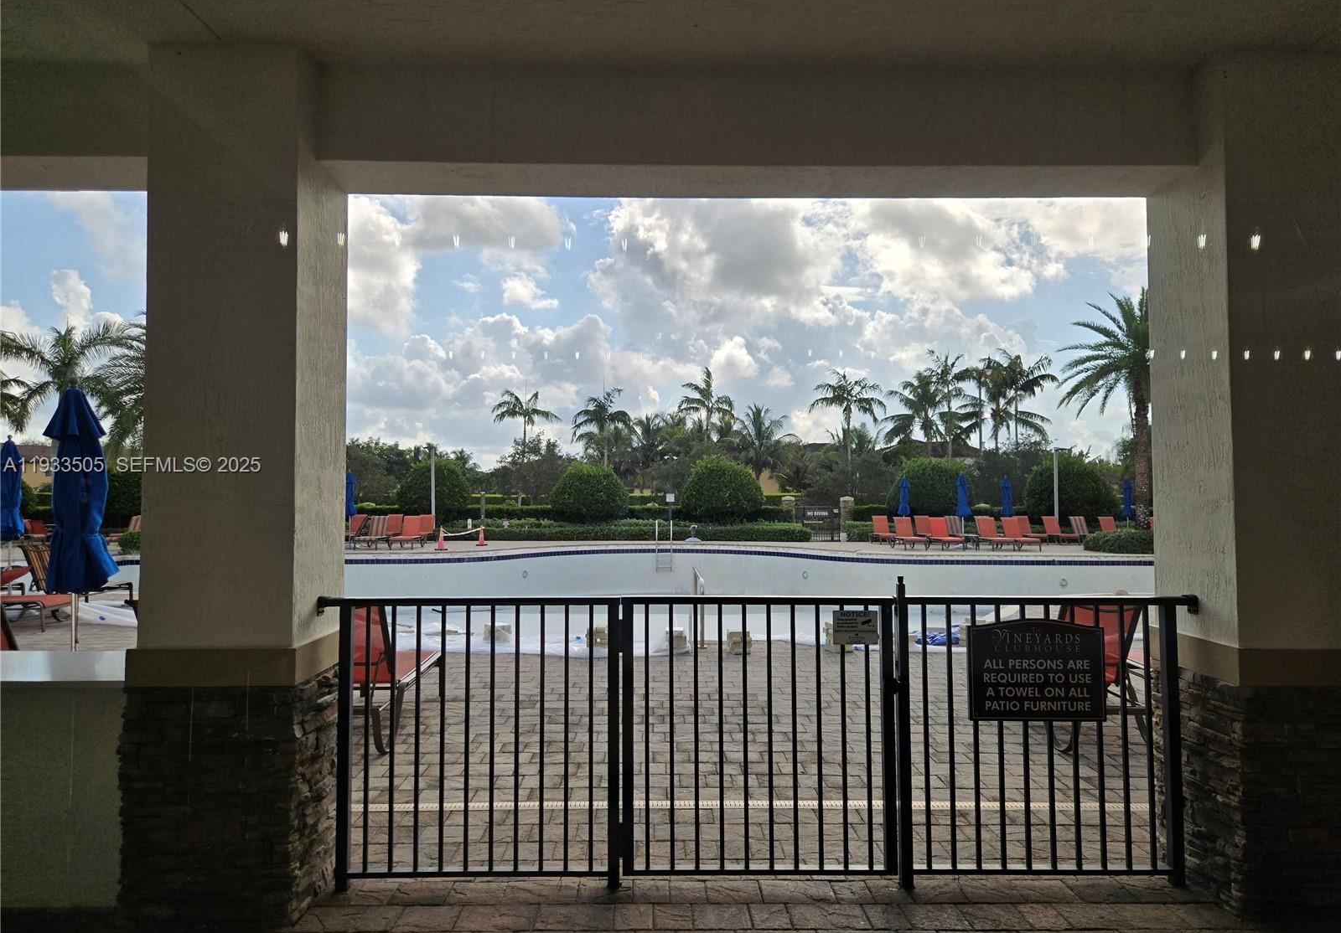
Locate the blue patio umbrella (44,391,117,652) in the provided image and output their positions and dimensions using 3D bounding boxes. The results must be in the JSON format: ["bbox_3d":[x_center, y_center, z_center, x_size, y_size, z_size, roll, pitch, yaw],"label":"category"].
[{"bbox_3d":[-4.137,0.646,6.200,0.540,2.420,0.540,0,-2,-1],"label":"blue patio umbrella"}]

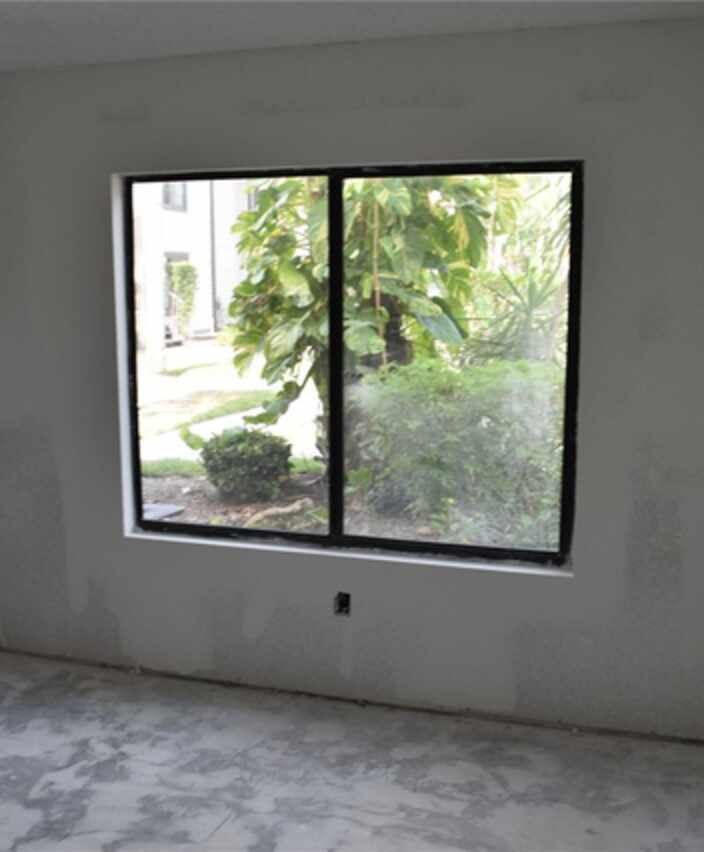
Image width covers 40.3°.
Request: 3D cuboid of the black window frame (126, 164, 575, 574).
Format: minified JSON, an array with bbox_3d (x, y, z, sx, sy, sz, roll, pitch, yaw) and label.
[{"bbox_3d":[-0.041,-0.234,3.706,1.802,1.460,0.070,3,9,16],"label":"black window frame"}]

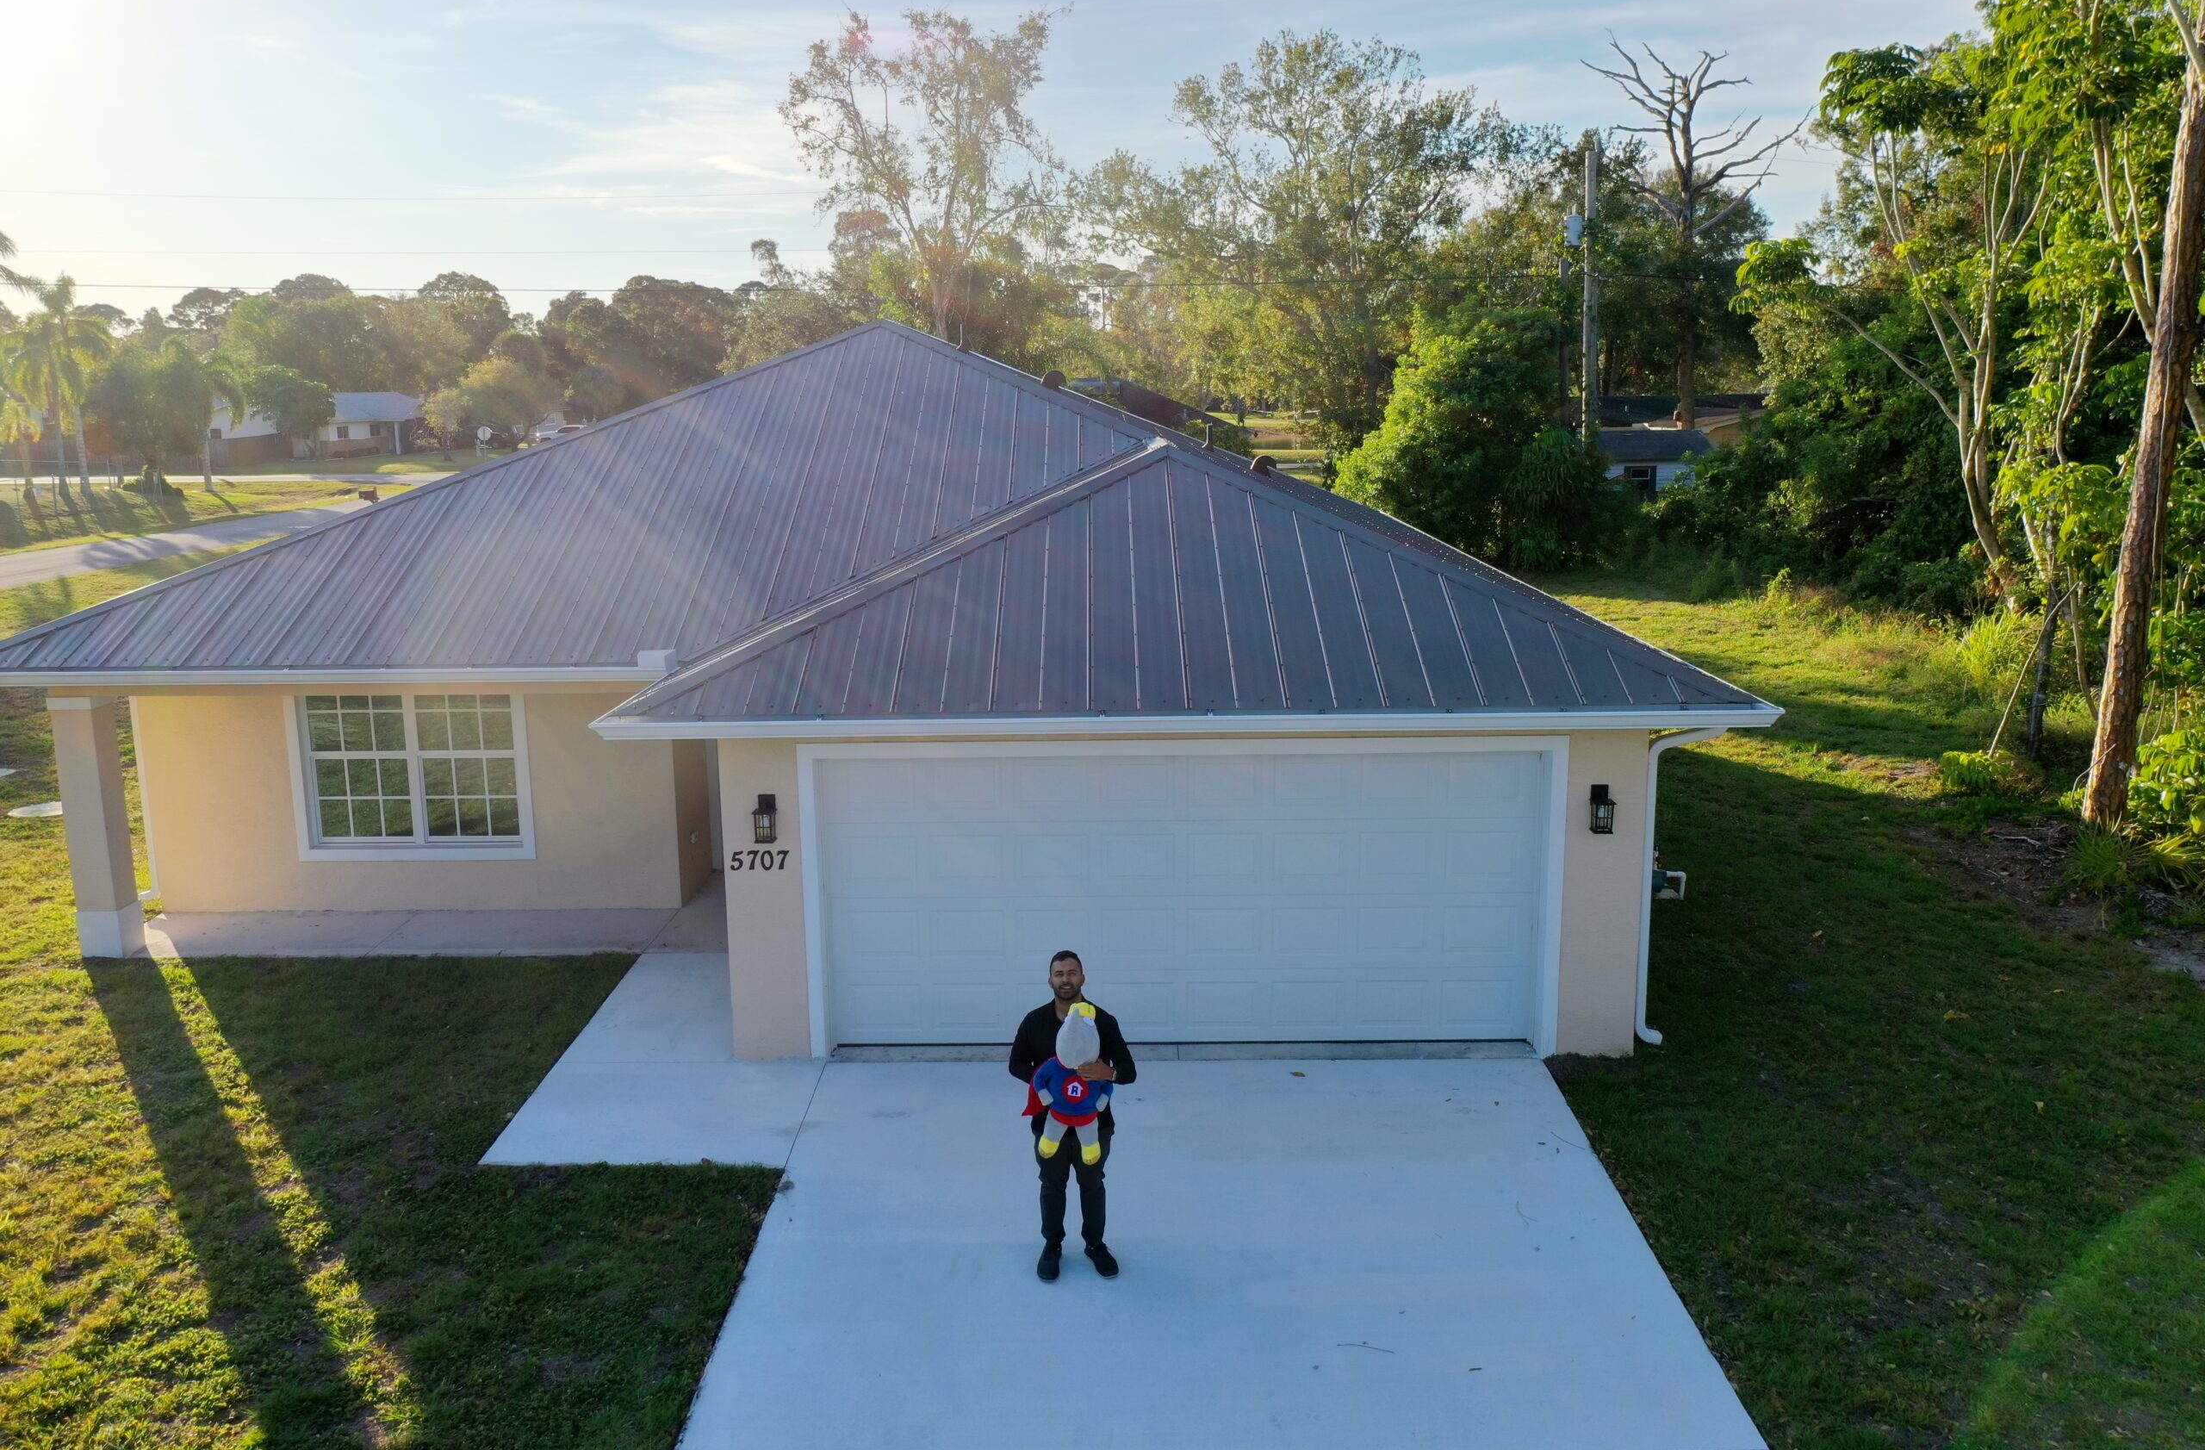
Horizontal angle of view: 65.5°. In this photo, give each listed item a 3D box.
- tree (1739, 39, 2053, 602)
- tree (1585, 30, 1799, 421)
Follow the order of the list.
[{"bbox_3d":[15.868,-7.818,34.347,6.100,11.050,5.300,-1,11,1],"label":"tree"},{"bbox_3d":[19.218,-14.335,56.059,6.800,15.100,6.000,-1,11,1],"label":"tree"}]

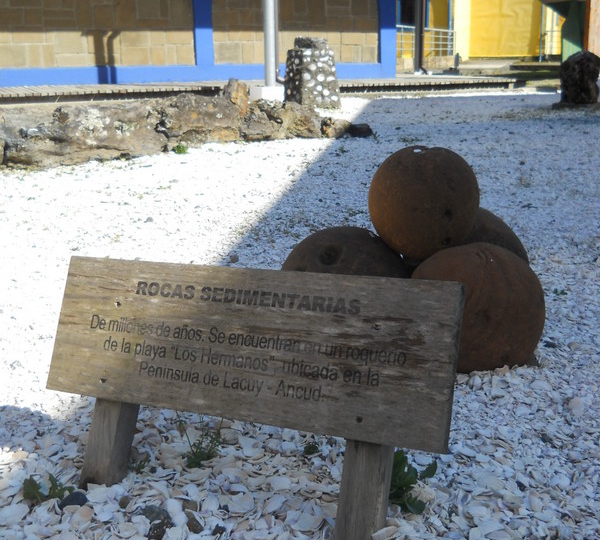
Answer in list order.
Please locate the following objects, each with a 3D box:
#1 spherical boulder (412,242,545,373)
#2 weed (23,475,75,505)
[{"bbox_3d":[0.568,0.124,2.720,0.420,0.405,0.420,-1,14,0],"label":"spherical boulder"},{"bbox_3d":[-0.577,0.505,1.960,0.108,0.055,0.085,-1,14,0],"label":"weed"}]

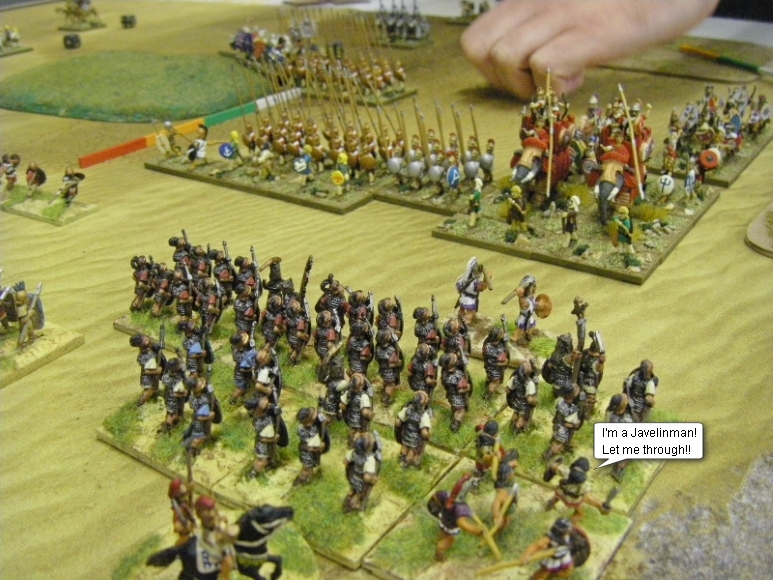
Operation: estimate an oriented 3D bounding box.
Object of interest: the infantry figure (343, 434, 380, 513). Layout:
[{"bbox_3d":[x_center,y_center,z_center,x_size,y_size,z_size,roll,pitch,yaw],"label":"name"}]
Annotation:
[{"bbox_3d":[-0.005,0.037,0.176,0.008,0.018,0.008,16,33,32],"label":"infantry figure"}]

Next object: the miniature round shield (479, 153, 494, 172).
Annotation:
[{"bbox_3d":[0.043,-0.054,0.363,0.007,0.007,0.002,17,32,33],"label":"miniature round shield"}]

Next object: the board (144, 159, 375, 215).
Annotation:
[{"bbox_3d":[-0.060,-0.049,0.381,0.120,0.003,0.021,16,32,32],"label":"board"}]

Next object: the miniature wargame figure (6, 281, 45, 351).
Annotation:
[{"bbox_3d":[-0.103,0.007,0.242,0.009,0.020,0.009,20,35,36],"label":"miniature wargame figure"}]

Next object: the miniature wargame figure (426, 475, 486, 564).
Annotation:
[{"bbox_3d":[0.013,0.044,0.164,0.012,0.017,0.009,12,31,26],"label":"miniature wargame figure"}]

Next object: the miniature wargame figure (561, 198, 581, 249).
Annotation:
[{"bbox_3d":[0.064,-0.024,0.297,0.006,0.017,0.006,-20,31,-31],"label":"miniature wargame figure"}]

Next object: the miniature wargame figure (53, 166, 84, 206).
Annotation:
[{"bbox_3d":[-0.133,-0.044,0.356,0.009,0.015,0.009,12,30,27],"label":"miniature wargame figure"}]

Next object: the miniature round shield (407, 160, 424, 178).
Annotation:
[{"bbox_3d":[0.012,-0.051,0.357,0.007,0.007,0.002,17,32,33],"label":"miniature round shield"}]

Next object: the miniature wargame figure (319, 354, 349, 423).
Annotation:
[{"bbox_3d":[-0.013,0.023,0.206,0.008,0.020,0.008,17,32,32],"label":"miniature wargame figure"}]

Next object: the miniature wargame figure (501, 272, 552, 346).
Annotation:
[{"bbox_3d":[0.040,0.005,0.241,0.011,0.019,0.009,-15,29,-25],"label":"miniature wargame figure"}]

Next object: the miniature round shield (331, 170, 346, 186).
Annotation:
[{"bbox_3d":[-0.020,-0.046,0.349,0.006,0.006,0.002,15,31,30],"label":"miniature round shield"}]

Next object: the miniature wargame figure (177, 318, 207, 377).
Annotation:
[{"bbox_3d":[-0.051,0.016,0.223,0.008,0.020,0.008,17,32,32],"label":"miniature wargame figure"}]

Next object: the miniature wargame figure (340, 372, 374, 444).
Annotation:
[{"bbox_3d":[-0.007,0.027,0.197,0.008,0.018,0.008,16,33,32],"label":"miniature wargame figure"}]

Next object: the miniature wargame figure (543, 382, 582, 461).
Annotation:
[{"bbox_3d":[0.040,0.030,0.193,0.009,0.019,0.008,20,34,37],"label":"miniature wargame figure"}]

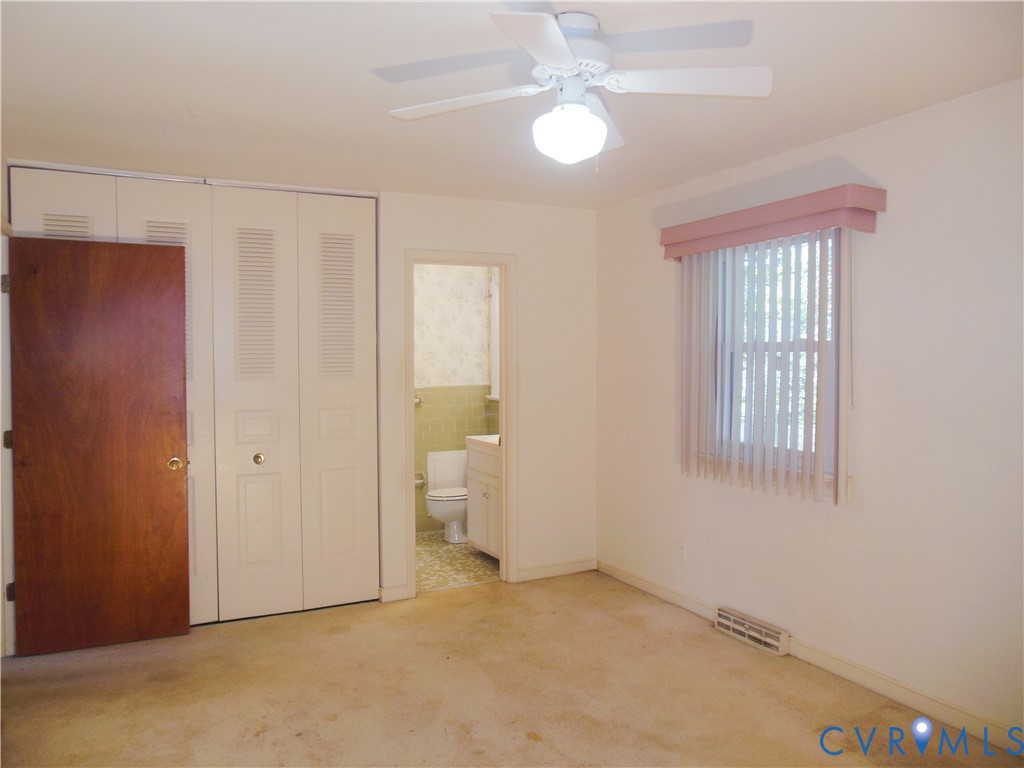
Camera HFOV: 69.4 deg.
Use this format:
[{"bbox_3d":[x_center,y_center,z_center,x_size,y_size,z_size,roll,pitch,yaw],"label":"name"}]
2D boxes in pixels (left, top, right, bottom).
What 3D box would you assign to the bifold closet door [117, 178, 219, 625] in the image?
[{"bbox_3d":[-1.756,0.121,3.792,0.444,2.295,0.032,-1,2,-28],"label":"bifold closet door"}]

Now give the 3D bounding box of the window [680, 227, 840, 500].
[{"bbox_3d":[1.211,-0.102,3.664,0.115,1.205,1.020,-1,2,-28],"label":"window"}]

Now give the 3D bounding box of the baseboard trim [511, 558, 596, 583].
[{"bbox_3d":[0.314,1.234,4.875,0.605,0.081,0.018,-1,2,-28],"label":"baseboard trim"}]

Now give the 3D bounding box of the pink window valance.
[{"bbox_3d":[1.191,-0.741,3.557,0.224,0.172,1.180,-1,2,-28],"label":"pink window valance"}]

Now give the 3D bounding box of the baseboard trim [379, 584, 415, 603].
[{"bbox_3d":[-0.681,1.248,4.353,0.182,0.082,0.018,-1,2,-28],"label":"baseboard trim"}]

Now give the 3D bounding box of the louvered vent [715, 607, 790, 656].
[{"bbox_3d":[1.214,1.258,3.775,0.054,0.110,0.460,-1,2,-28],"label":"louvered vent"}]

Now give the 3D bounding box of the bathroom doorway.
[{"bbox_3d":[-0.315,0.241,4.571,0.731,2.086,0.120,-1,2,-28],"label":"bathroom doorway"}]

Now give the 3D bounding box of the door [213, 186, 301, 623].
[{"bbox_3d":[-1.368,0.112,3.996,0.432,2.303,0.032,-1,2,-28],"label":"door"}]

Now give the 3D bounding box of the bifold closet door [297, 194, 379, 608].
[{"bbox_3d":[-0.981,0.105,4.199,0.442,2.315,0.032,-1,2,-28],"label":"bifold closet door"}]

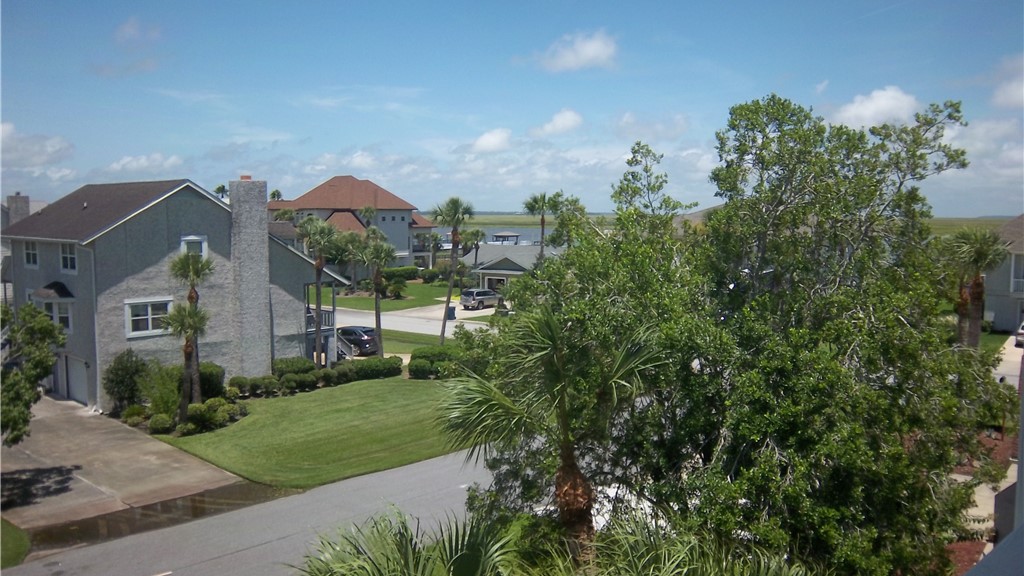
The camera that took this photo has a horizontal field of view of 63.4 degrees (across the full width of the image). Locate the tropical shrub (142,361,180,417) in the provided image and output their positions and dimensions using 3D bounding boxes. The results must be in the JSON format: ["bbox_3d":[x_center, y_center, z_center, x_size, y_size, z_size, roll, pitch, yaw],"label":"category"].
[{"bbox_3d":[-16.410,4.657,38.780,1.700,2.200,1.650,-2,6,-23],"label":"tropical shrub"}]

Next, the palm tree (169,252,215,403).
[{"bbox_3d":[-15.458,2.023,39.949,2.200,7.250,2.200,-2,5,-21],"label":"palm tree"}]

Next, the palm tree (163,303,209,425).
[{"bbox_3d":[-13.878,3.197,34.891,1.910,5.120,1.910,0,5,0],"label":"palm tree"}]

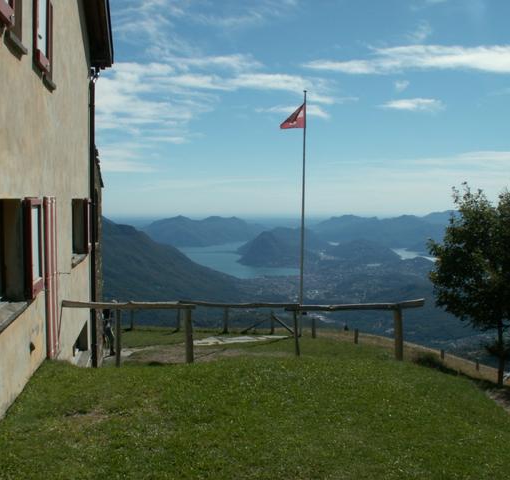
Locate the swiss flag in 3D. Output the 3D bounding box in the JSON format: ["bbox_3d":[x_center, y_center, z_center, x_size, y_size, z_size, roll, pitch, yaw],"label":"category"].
[{"bbox_3d":[1.396,-4.587,23.900,0.940,0.940,0.200,0,3,0],"label":"swiss flag"}]

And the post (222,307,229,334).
[{"bbox_3d":[-1.069,2.918,23.600,0.150,1.060,0.150,0,3,0],"label":"post"}]

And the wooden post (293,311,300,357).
[{"bbox_3d":[0.750,1.663,11.700,0.080,0.890,0.080,-3,3,0],"label":"wooden post"}]

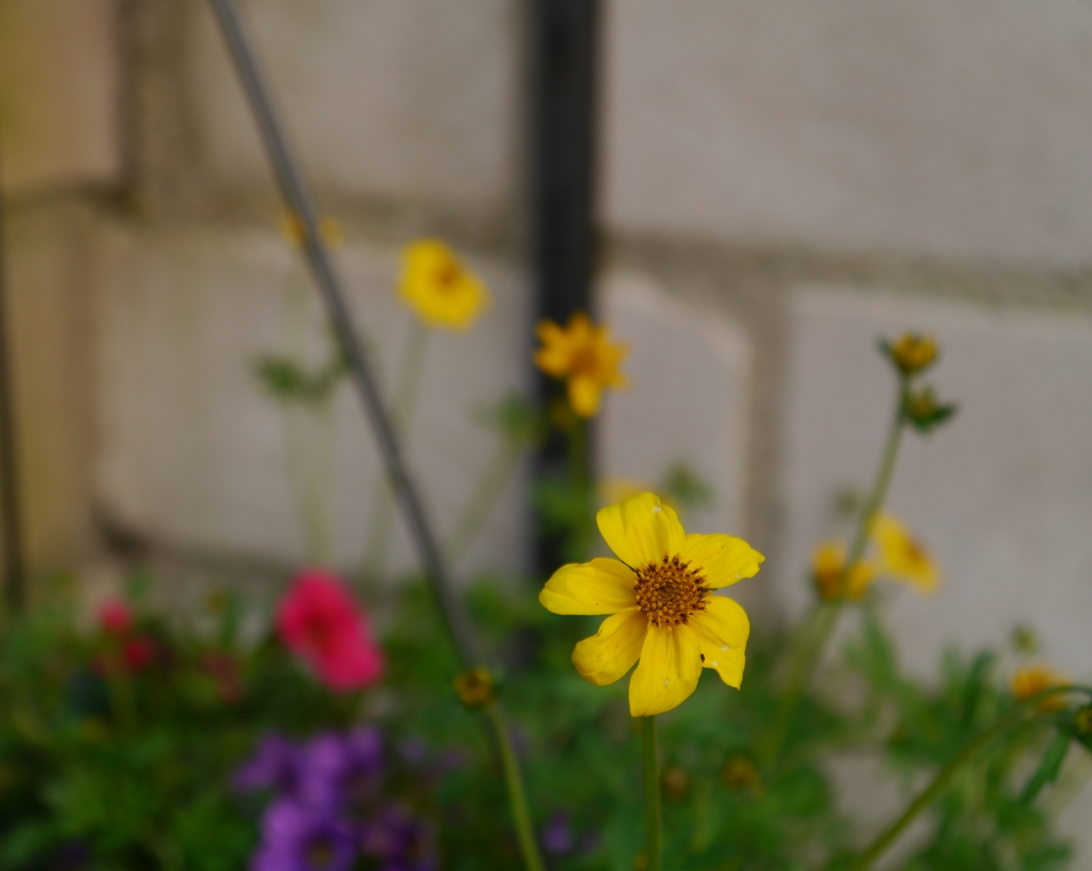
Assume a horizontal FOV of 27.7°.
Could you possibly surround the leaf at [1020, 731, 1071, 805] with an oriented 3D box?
[{"bbox_3d":[0.105,0.070,0.465,0.006,0.018,0.006,30,0,0],"label":"leaf"}]

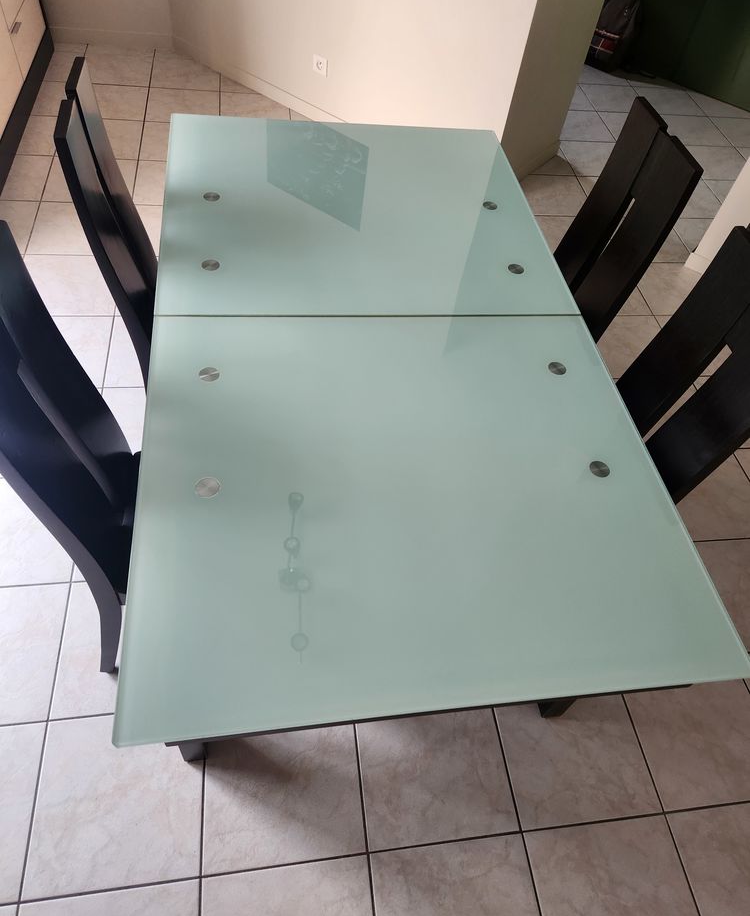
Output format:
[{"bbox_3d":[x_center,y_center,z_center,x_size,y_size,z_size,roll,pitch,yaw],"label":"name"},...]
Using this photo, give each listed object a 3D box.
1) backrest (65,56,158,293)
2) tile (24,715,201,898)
[{"bbox_3d":[-0.566,-0.517,1.474,0.056,0.562,0.329,-8,54,-5],"label":"backrest"},{"bbox_3d":[-0.579,0.771,1.518,0.361,0.010,0.361,-2,53,-9],"label":"tile"}]

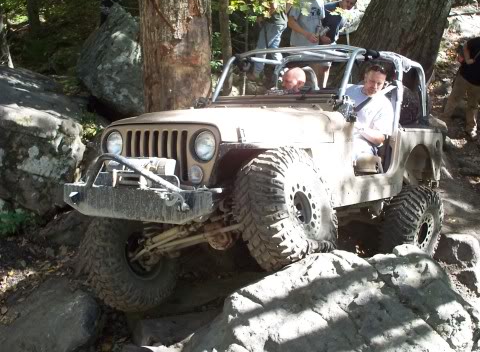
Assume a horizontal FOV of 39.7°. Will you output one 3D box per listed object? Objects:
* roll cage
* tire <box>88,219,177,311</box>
[{"bbox_3d":[0.789,-0.814,6.349,1.300,0.750,1.750,3,7,38],"label":"roll cage"},{"bbox_3d":[-0.895,0.697,5.407,0.330,0.890,0.890,-21,-6,35],"label":"tire"}]

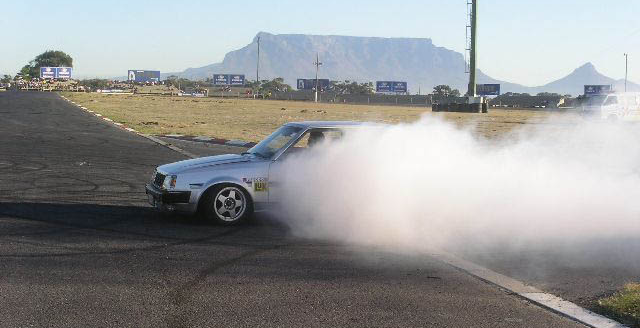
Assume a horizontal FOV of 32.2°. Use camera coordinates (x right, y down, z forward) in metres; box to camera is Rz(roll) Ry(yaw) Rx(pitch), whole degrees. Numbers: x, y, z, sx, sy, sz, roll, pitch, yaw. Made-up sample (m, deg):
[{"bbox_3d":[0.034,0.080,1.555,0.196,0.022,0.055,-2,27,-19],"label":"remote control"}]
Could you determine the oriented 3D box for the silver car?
[{"bbox_3d":[-0.022,0.069,14.428,4.300,1.320,1.640,1,4,-14],"label":"silver car"}]

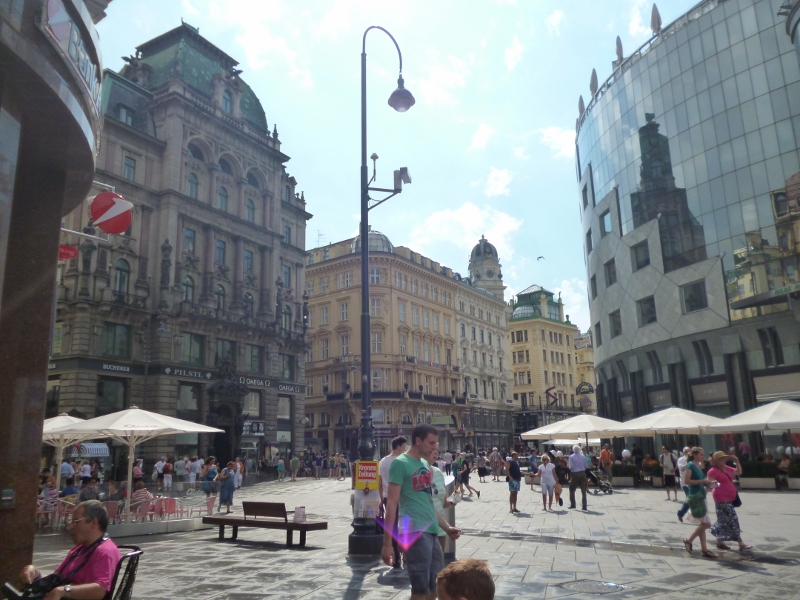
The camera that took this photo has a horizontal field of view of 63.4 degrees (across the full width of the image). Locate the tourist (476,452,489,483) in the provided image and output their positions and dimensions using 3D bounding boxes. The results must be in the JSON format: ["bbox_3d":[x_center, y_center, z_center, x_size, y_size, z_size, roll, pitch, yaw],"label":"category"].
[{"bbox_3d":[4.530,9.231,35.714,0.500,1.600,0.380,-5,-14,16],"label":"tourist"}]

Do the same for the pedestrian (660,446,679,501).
[{"bbox_3d":[9.096,5.855,21.917,0.550,1.740,0.400,-9,-16,31],"label":"pedestrian"}]

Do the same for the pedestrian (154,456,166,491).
[{"bbox_3d":[-12.921,9.446,35.200,0.550,1.761,0.400,7,-16,-32],"label":"pedestrian"}]

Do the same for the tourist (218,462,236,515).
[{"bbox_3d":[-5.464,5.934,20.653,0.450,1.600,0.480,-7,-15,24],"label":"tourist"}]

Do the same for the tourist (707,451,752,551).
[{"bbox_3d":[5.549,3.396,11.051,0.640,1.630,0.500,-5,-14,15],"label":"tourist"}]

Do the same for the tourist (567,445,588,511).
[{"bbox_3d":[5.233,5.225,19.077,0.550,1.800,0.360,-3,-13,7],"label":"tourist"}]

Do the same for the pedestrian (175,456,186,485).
[{"bbox_3d":[-11.786,9.312,34.817,0.500,1.700,0.350,-2,-13,3],"label":"pedestrian"}]

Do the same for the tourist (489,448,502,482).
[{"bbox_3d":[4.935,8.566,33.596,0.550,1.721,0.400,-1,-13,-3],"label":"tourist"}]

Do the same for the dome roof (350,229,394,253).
[{"bbox_3d":[-3.442,-7.135,81.000,5.400,3.400,5.400,-1,-13,-2],"label":"dome roof"}]

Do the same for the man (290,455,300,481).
[{"bbox_3d":[-7.078,11.385,43.896,0.550,1.721,0.360,0,-13,-6],"label":"man"}]

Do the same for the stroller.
[{"bbox_3d":[7.584,6.904,24.814,0.950,1.006,0.520,1,-13,-9],"label":"stroller"}]

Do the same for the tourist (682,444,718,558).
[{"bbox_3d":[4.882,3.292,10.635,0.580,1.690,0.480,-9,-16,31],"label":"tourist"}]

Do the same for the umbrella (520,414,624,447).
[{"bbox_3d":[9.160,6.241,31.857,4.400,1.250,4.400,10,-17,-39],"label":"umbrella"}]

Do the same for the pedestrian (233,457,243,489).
[{"bbox_3d":[-9.001,9.585,36.014,0.520,1.700,0.380,5,-14,-23],"label":"pedestrian"}]

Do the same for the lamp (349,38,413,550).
[{"bbox_3d":[-0.298,-0.708,12.694,1.550,10.560,0.680,10,-17,-39],"label":"lamp"}]

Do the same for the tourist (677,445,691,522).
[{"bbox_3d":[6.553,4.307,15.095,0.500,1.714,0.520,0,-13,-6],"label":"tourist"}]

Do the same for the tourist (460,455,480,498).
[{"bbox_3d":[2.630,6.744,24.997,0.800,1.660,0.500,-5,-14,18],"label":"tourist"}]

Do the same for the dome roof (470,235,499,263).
[{"bbox_3d":[14.174,-8.732,109.564,4.600,4.962,4.600,-1,-13,0],"label":"dome roof"}]

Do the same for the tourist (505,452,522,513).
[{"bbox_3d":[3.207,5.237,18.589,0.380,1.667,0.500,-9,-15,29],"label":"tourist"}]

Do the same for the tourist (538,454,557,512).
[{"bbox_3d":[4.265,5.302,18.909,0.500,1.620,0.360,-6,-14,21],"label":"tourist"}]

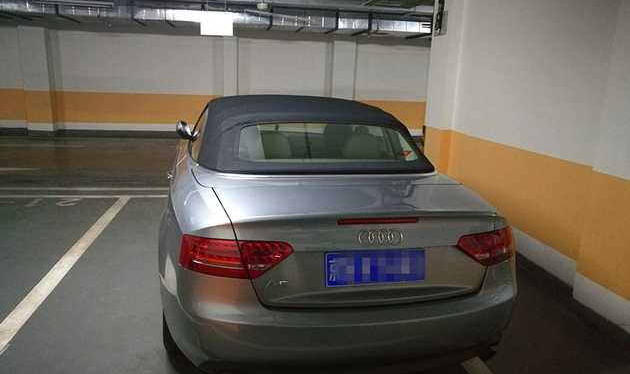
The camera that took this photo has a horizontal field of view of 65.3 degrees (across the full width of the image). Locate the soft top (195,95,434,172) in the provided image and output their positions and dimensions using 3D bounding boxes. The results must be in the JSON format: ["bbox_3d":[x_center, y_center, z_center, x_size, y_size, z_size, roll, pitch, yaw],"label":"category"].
[{"bbox_3d":[-0.072,-0.411,3.563,1.461,0.444,1.629,-1,13,-12],"label":"soft top"}]

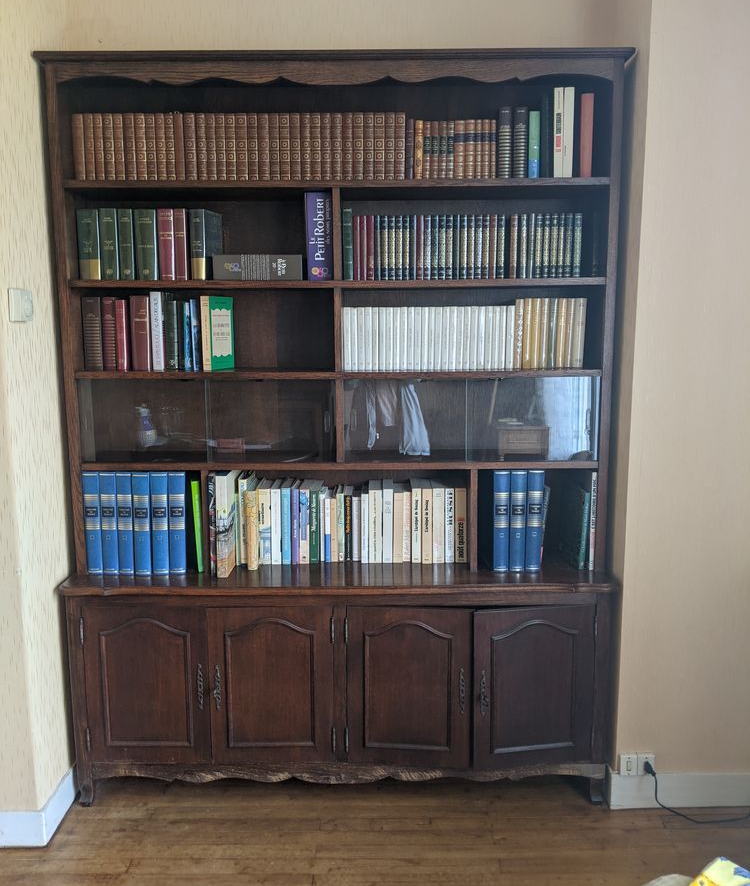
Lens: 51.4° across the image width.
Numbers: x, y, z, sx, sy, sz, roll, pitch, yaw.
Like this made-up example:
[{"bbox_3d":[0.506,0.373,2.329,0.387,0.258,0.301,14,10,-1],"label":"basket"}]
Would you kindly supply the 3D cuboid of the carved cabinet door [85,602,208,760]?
[{"bbox_3d":[-0.625,0.669,2.164,0.339,0.457,0.024,0,8,0],"label":"carved cabinet door"}]

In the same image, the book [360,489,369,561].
[{"bbox_3d":[-0.028,0.241,2.330,0.021,0.206,0.128,0,8,0],"label":"book"}]

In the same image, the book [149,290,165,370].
[{"bbox_3d":[-0.574,-0.302,2.128,0.029,0.207,0.140,0,9,0],"label":"book"}]

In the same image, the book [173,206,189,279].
[{"bbox_3d":[-0.504,-0.524,2.087,0.031,0.180,0.125,0,9,0],"label":"book"}]

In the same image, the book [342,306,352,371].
[{"bbox_3d":[-0.072,-0.281,2.119,0.019,0.167,0.115,0,9,0],"label":"book"}]

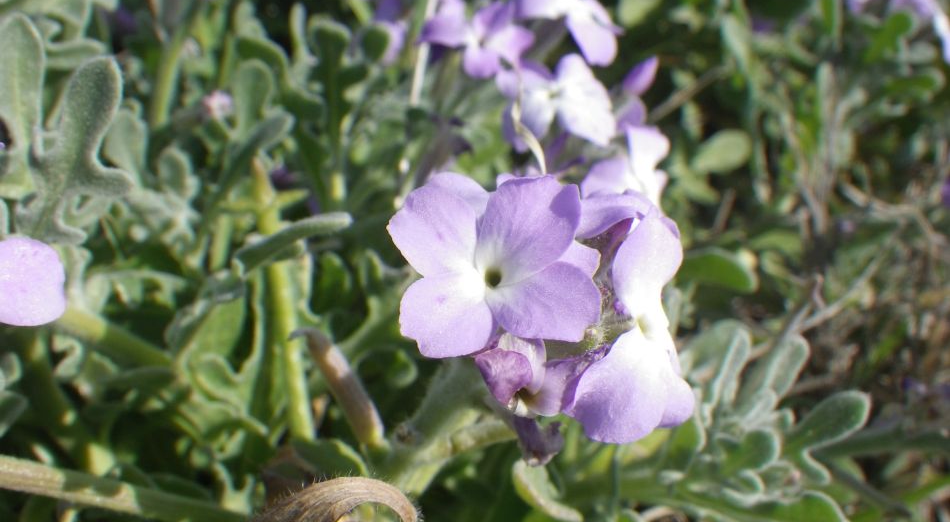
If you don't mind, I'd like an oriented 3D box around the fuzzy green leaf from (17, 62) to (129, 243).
[{"bbox_3d":[-0.087,-0.024,0.187,0.024,0.040,0.011,4,12,-13],"label":"fuzzy green leaf"}]

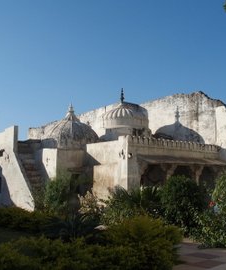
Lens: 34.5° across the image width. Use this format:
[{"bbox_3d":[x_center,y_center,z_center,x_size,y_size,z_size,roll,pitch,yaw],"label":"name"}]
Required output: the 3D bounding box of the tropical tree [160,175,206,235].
[{"bbox_3d":[2.348,2.382,12.300,1.600,2.050,1.550,0,-8,0],"label":"tropical tree"}]

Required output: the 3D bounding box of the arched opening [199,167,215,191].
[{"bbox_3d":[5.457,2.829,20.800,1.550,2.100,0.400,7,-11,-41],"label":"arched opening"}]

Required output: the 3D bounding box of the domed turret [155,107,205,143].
[{"bbox_3d":[4.373,-0.701,24.300,3.350,2.400,3.000,7,-11,-41],"label":"domed turret"}]

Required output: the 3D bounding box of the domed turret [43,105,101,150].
[{"bbox_3d":[-2.337,-0.479,20.500,3.150,2.500,3.150,0,-8,0],"label":"domed turret"}]

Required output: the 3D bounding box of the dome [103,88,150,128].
[{"bbox_3d":[0.807,-1.711,23.500,3.000,2.600,3.000,0,-8,0],"label":"dome"}]

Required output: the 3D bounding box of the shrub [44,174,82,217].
[{"bbox_3d":[-2.331,2.838,16.800,1.750,2.000,1.600,0,-8,0],"label":"shrub"}]

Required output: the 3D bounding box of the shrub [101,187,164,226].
[{"bbox_3d":[0.696,2.691,13.700,2.200,1.600,2.000,0,-8,0],"label":"shrub"}]

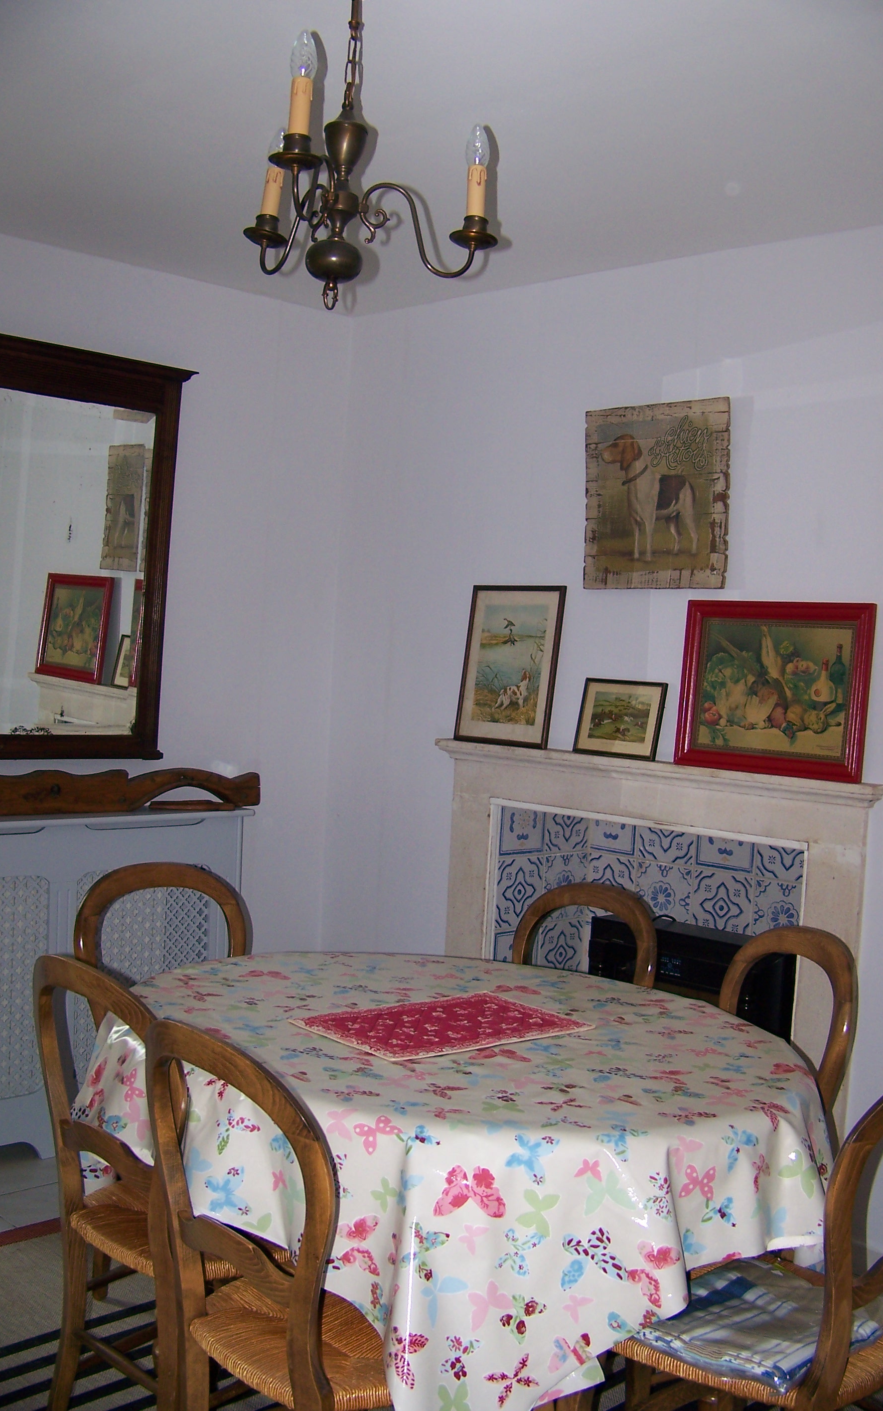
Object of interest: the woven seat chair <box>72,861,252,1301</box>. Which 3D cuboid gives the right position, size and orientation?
[{"bbox_3d":[-0.475,0.812,2.981,0.470,0.890,0.450,5,3,44],"label":"woven seat chair"}]

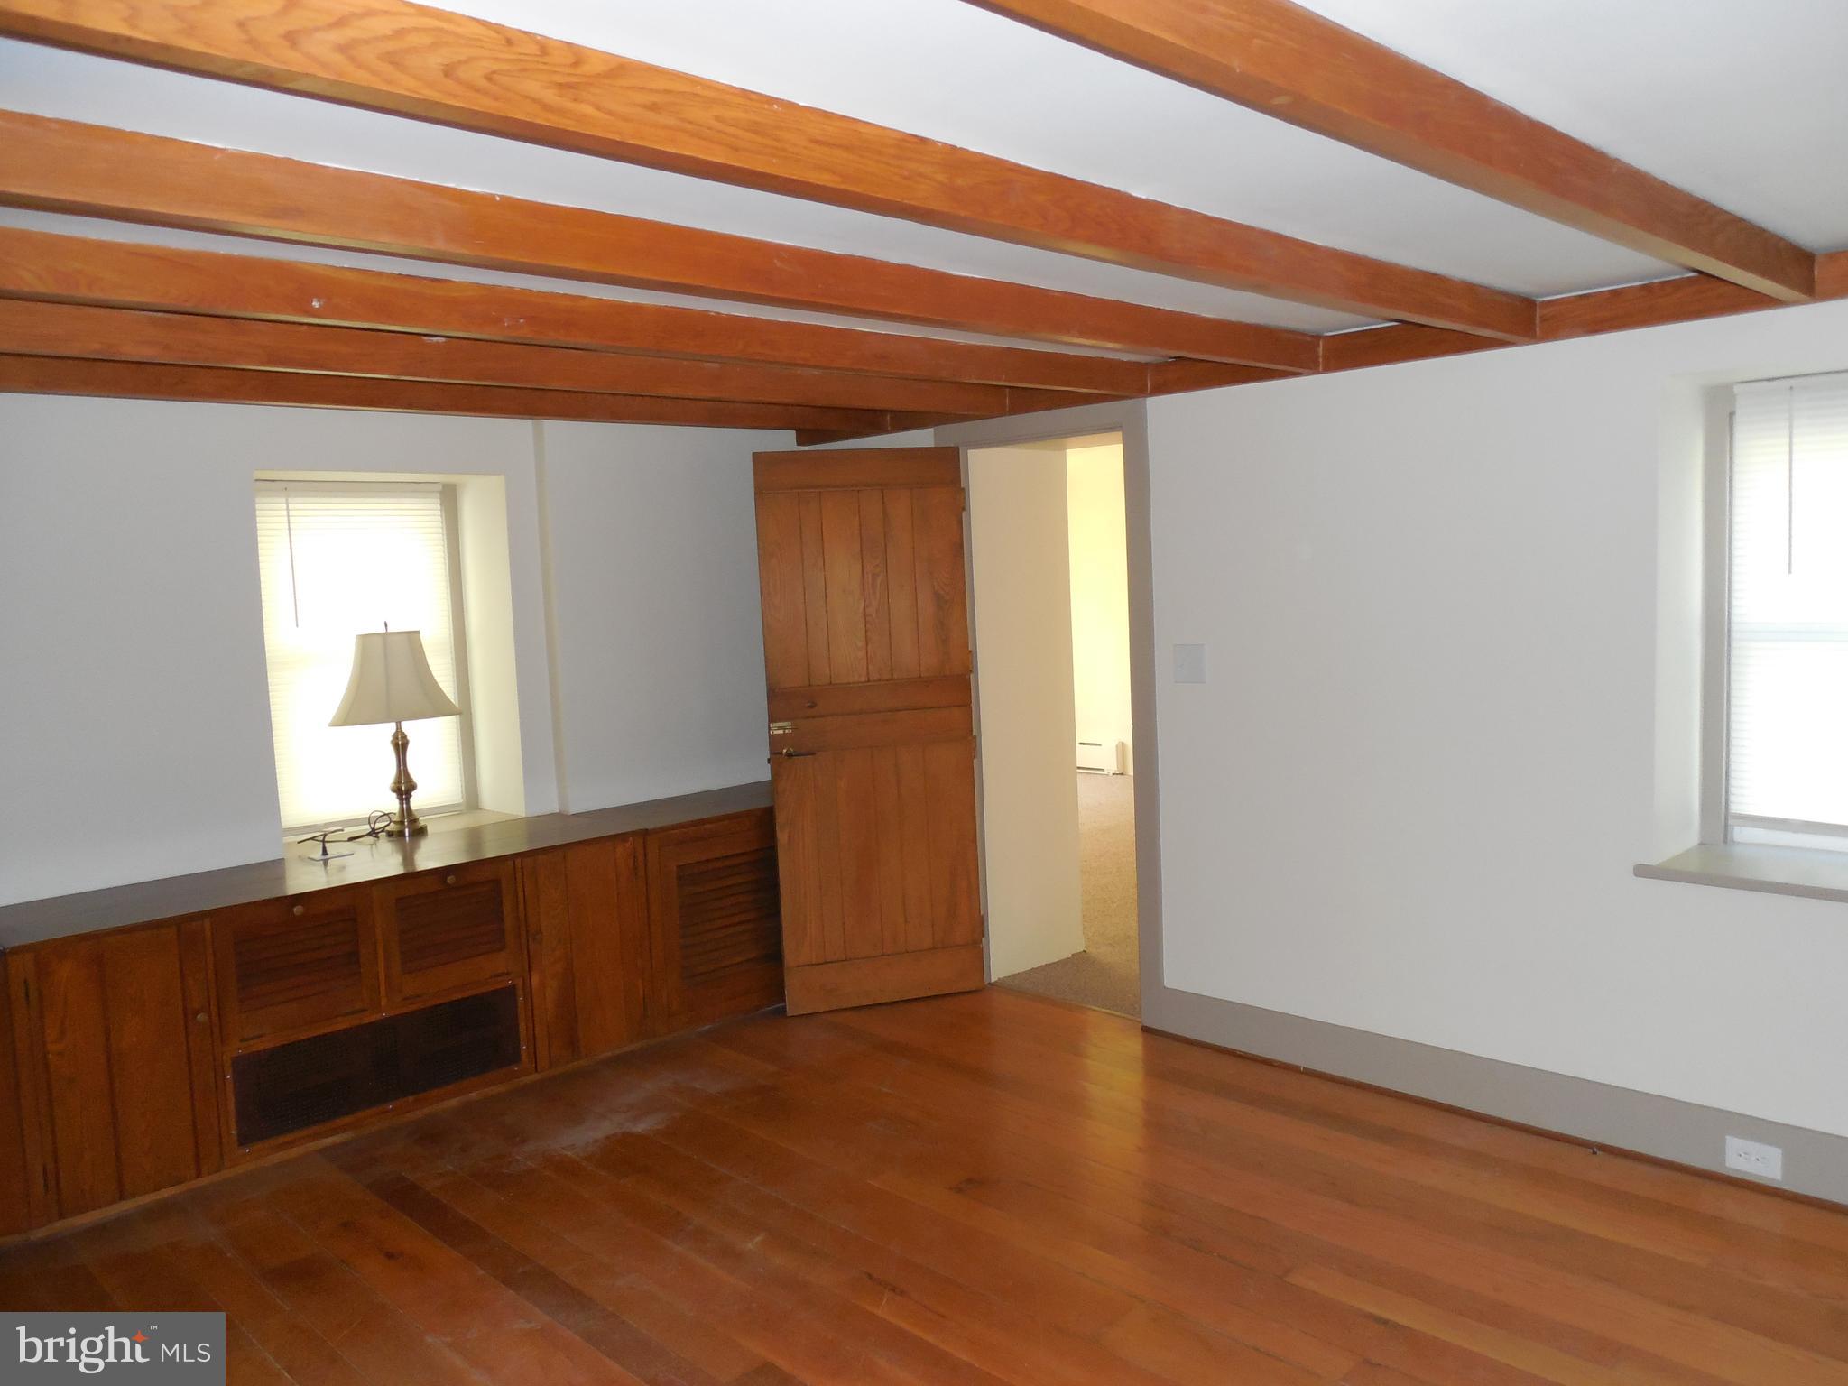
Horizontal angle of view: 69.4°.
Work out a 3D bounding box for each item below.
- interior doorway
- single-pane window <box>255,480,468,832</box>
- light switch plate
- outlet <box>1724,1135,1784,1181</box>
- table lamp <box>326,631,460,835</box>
[{"bbox_3d":[0.485,0.123,4.651,0.704,1.973,0.160,3,7,45],"label":"interior doorway"},{"bbox_3d":[-2.080,-0.140,4.927,0.710,1.260,0.090,-7,7,-43],"label":"single-pane window"},{"bbox_3d":[0.833,-0.091,4.173,0.116,0.118,0.012,3,7,45],"label":"light switch plate"},{"bbox_3d":[1.969,1.104,3.164,0.117,0.074,0.012,3,7,45],"label":"outlet"},{"bbox_3d":[-1.857,0.131,4.720,0.465,0.745,0.465,-7,7,-43],"label":"table lamp"}]

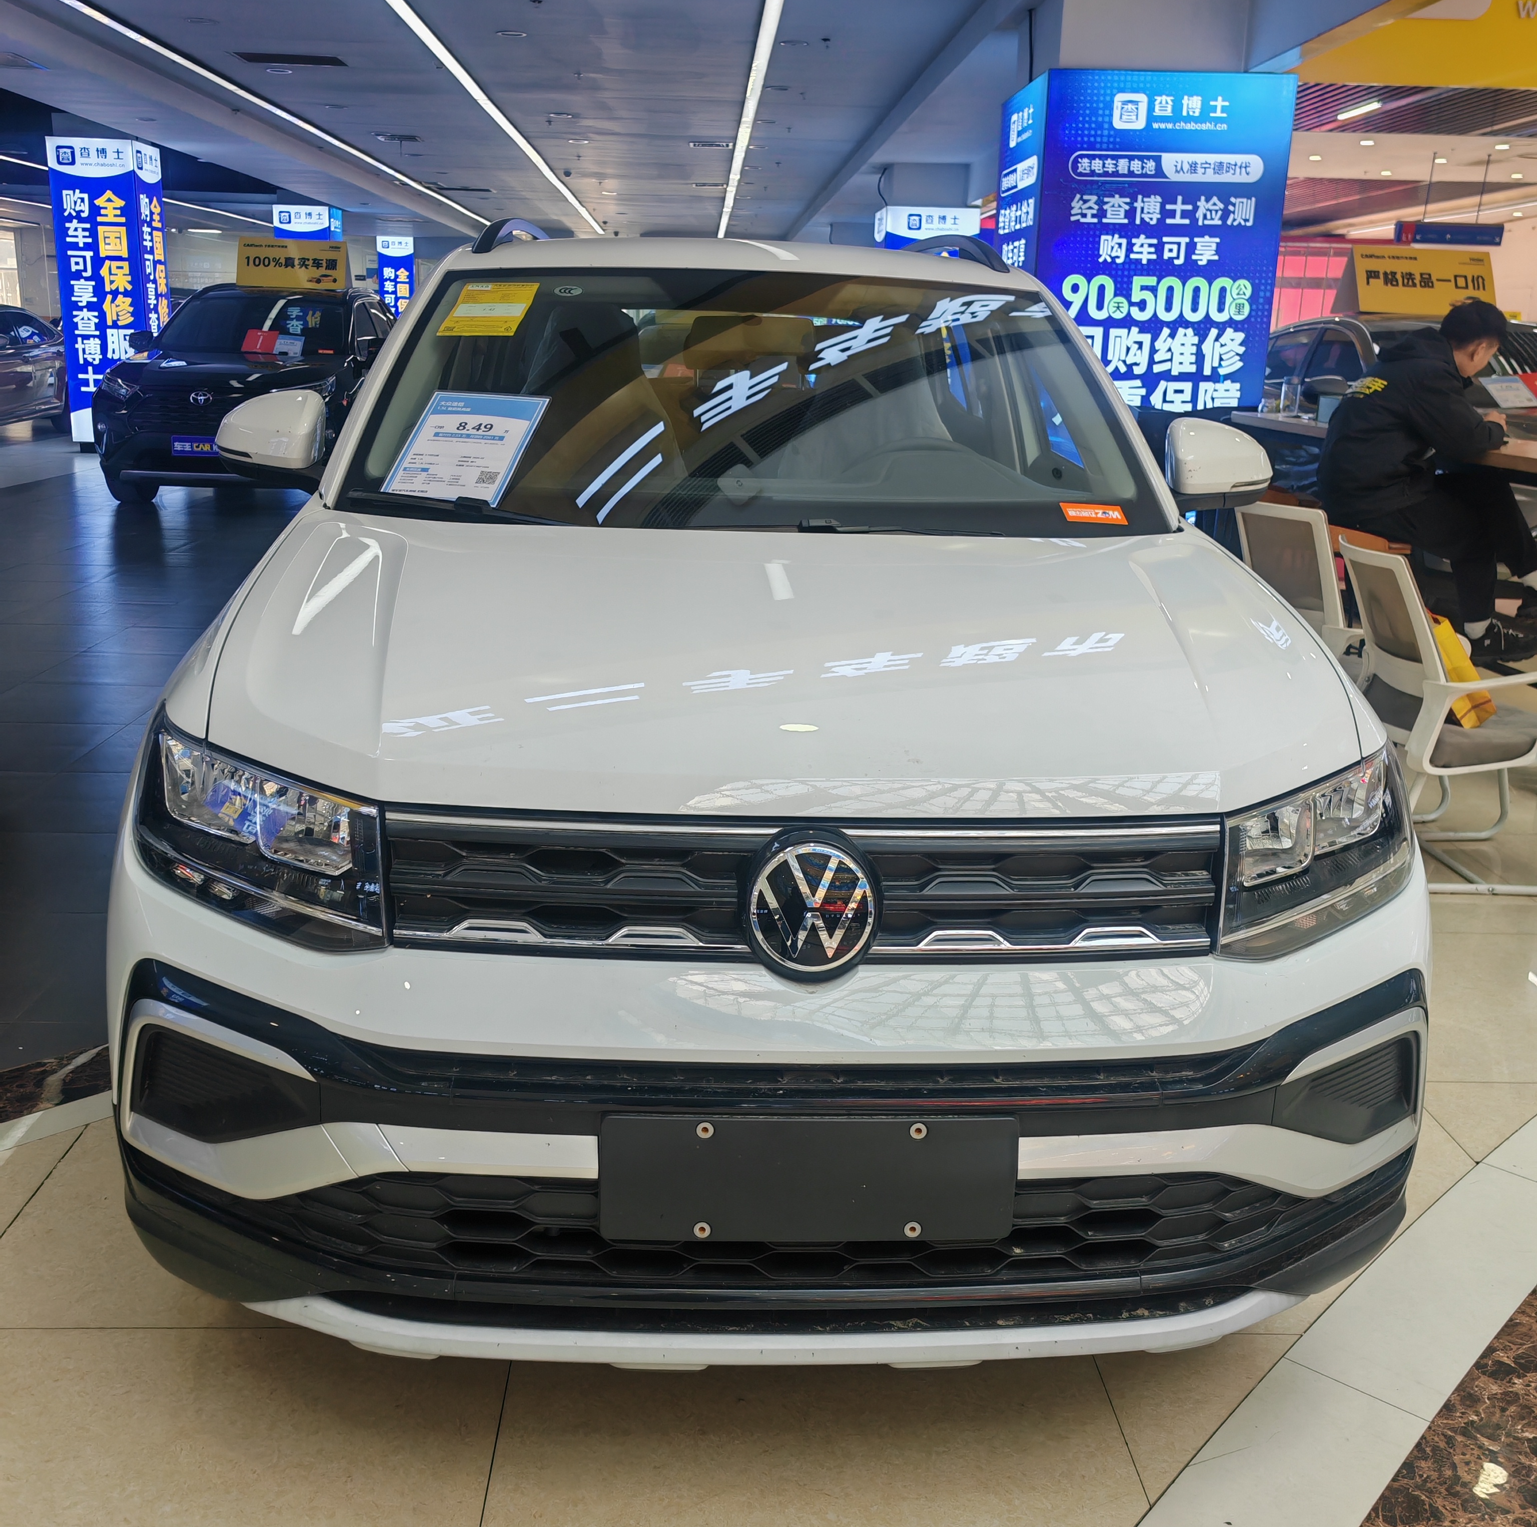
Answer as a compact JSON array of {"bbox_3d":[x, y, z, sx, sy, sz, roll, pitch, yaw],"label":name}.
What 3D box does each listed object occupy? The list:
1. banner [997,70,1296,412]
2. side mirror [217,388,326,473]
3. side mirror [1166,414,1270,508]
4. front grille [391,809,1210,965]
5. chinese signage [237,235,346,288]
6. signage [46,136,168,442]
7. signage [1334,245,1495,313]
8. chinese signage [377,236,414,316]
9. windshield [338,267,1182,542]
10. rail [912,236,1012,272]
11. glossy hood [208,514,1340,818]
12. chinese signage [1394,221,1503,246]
[{"bbox_3d":[2.048,-2.483,8.947,1.320,2.620,1.300,1,15,-3],"label":"banner"},{"bbox_3d":[-0.889,-0.590,2.776,0.215,0.172,0.155,0,15,-3],"label":"side mirror"},{"bbox_3d":[0.840,-0.558,2.866,0.215,0.172,0.155,0,15,-3],"label":"side mirror"},{"bbox_3d":[0.044,0.128,1.629,0.890,0.170,0.120,1,15,-4],"label":"front grille"},{"bbox_3d":[-4.077,-4.301,13.265,0.900,0.395,0.375,0,15,-5],"label":"chinese signage"},{"bbox_3d":[-7.013,-5.009,16.507,0.890,3.050,0.840,1,15,-3],"label":"signage"},{"bbox_3d":[4.077,-3.023,9.677,0.900,0.395,0.375,0,15,-6],"label":"signage"},{"bbox_3d":[-8.243,-10.030,34.335,0.860,3.230,0.200,0,15,-3],"label":"chinese signage"},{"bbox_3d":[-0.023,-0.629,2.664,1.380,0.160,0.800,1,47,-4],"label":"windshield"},{"bbox_3d":[0.461,-1.361,4.194,0.080,0.110,1.850,0,15,-3],"label":"rail"},{"bbox_3d":[0.023,-0.165,2.031,1.460,0.210,1.030,1,22,-4],"label":"glossy hood"},{"bbox_3d":[8.583,-6.620,19.342,1.280,0.280,0.140,1,15,-3],"label":"chinese signage"}]

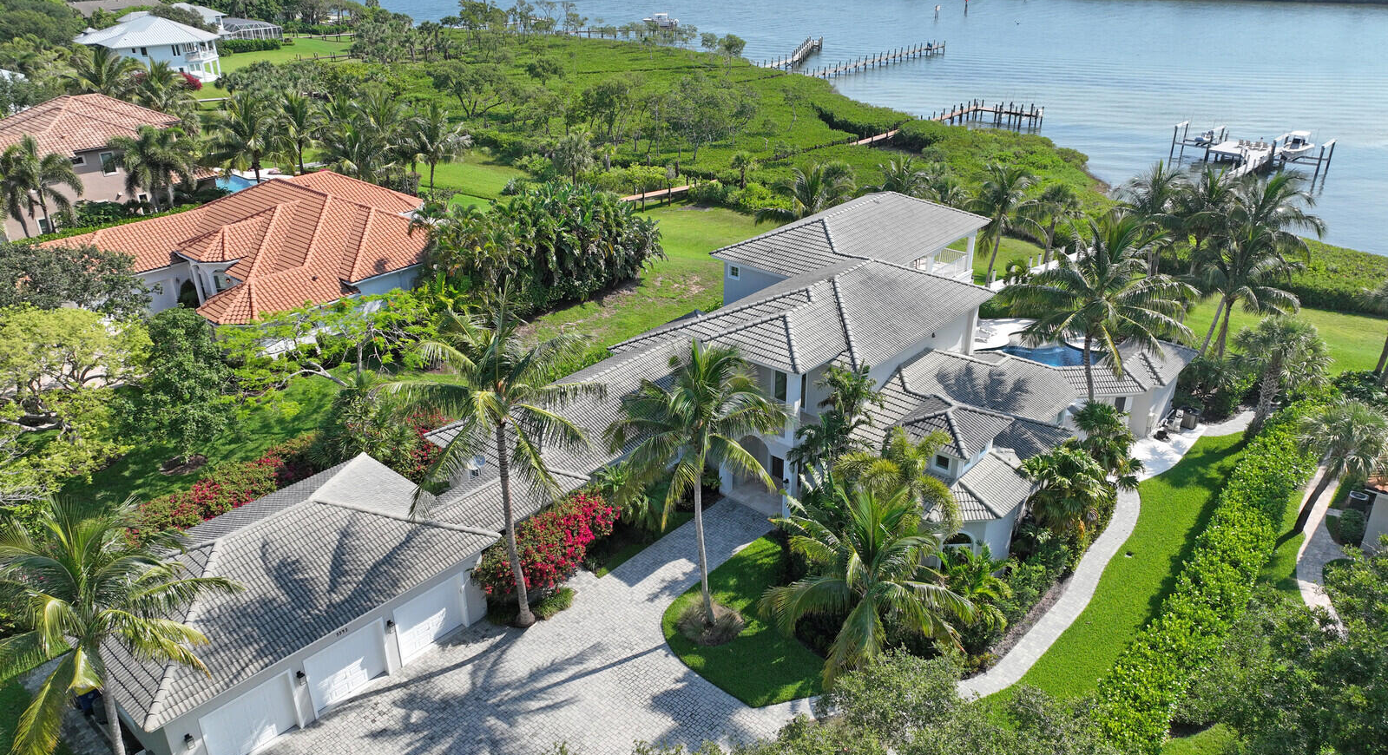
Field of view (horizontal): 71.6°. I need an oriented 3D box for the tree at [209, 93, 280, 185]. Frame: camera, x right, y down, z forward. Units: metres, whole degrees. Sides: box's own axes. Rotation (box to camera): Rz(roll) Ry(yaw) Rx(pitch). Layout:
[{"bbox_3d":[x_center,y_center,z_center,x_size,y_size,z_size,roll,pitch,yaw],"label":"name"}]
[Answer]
[{"bbox_3d":[-40.790,-21.282,88.485,6.400,9.400,6.400,0,26,0],"label":"tree"}]

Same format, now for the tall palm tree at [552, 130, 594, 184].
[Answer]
[{"bbox_3d":[-11.422,-20.697,91.533,4.100,5.770,4.100,-3,26,-6],"label":"tall palm tree"}]

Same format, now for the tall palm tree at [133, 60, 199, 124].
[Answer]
[{"bbox_3d":[-55.883,-27.924,101.890,6.700,9.800,6.700,0,26,0],"label":"tall palm tree"}]

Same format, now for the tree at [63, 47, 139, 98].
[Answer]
[{"bbox_3d":[-64.412,-29.978,105.313,7.800,10.600,7.800,0,26,0],"label":"tree"}]

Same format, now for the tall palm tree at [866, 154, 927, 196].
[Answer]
[{"bbox_3d":[16.547,-15.092,78.326,5.400,6.500,5.400,0,26,0],"label":"tall palm tree"}]

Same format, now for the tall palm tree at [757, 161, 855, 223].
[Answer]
[{"bbox_3d":[7.879,-11.205,68.423,6.850,8.480,6.850,3,26,6],"label":"tall palm tree"}]

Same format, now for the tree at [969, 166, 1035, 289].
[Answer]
[{"bbox_3d":[21.056,-10.449,66.379,4.870,8.840,4.870,8,27,16],"label":"tree"}]

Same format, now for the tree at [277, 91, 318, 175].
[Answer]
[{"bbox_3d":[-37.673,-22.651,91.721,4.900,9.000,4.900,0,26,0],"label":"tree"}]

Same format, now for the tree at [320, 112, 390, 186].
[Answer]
[{"bbox_3d":[-30.744,-19.970,87.486,6.300,7.800,6.300,0,26,0],"label":"tree"}]

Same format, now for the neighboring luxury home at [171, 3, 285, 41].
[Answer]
[{"bbox_3d":[-97.444,-70.693,192.162,25.000,8.300,15.000,-20,32,-35],"label":"neighboring luxury home"}]

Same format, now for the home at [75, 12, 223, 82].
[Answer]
[{"bbox_3d":[-87.331,-52.677,153.695,18.500,9.400,20.000,-19,32,-34],"label":"home"}]

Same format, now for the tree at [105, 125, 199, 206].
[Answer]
[{"bbox_3d":[-46.231,-17.604,82.473,7.200,8.100,7.200,0,26,0],"label":"tree"}]

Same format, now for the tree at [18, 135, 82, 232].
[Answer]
[{"bbox_3d":[-50.281,-14.990,75.992,5.160,8.160,5.160,-16,30,-30],"label":"tree"}]

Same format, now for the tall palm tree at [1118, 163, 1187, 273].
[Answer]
[{"bbox_3d":[31.960,-11.038,68.019,5.140,8.430,5.140,12,28,23],"label":"tall palm tree"}]

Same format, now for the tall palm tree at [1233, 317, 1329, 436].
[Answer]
[{"bbox_3d":[27.910,0.035,46.386,4.690,6.500,4.690,16,30,30],"label":"tall palm tree"}]

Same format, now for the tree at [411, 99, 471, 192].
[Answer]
[{"bbox_3d":[-22.930,-20.473,87.028,6.400,9.130,6.400,-7,27,-13],"label":"tree"}]

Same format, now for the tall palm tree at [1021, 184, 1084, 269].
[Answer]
[{"bbox_3d":[26.229,-11.248,70.878,4.750,6.350,4.750,9,27,19],"label":"tall palm tree"}]

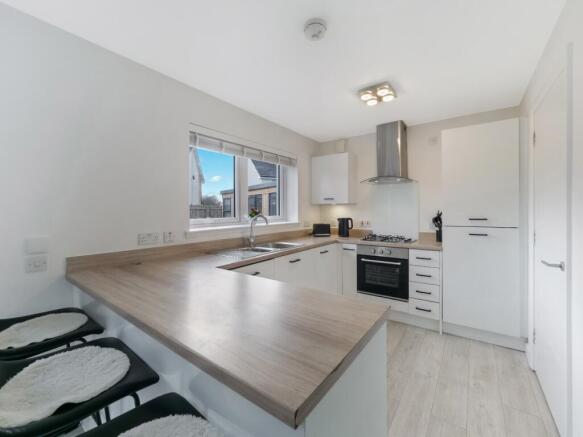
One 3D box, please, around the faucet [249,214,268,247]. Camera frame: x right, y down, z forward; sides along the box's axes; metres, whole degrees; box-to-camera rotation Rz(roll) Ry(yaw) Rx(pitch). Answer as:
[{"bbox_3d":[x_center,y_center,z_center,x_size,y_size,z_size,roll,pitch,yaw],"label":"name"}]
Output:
[{"bbox_3d":[-0.347,0.139,2.522,0.245,0.345,0.060,0,1,36],"label":"faucet"}]

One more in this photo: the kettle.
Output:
[{"bbox_3d":[0.791,0.146,3.487,0.225,0.260,0.160,0,1,20],"label":"kettle"}]

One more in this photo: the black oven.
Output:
[{"bbox_3d":[1.233,0.636,3.032,0.596,0.595,0.560,0,1,36],"label":"black oven"}]

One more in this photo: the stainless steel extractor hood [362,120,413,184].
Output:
[{"bbox_3d":[1.274,-0.843,3.089,0.600,0.744,0.480,0,1,36],"label":"stainless steel extractor hood"}]

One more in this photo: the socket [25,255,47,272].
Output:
[{"bbox_3d":[-1.446,0.259,1.336,0.012,0.088,0.088,0,1,36],"label":"socket"}]

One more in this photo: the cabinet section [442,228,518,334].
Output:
[{"bbox_3d":[2.007,0.579,2.543,0.594,1.003,0.585,0,1,37],"label":"cabinet section"}]

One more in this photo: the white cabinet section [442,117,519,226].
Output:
[{"bbox_3d":[1.994,-0.416,2.530,0.594,0.983,0.585,0,1,37],"label":"white cabinet section"}]

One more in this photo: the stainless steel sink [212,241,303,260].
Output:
[{"bbox_3d":[-0.265,0.389,2.461,0.480,0.165,0.990,0,1,36],"label":"stainless steel sink"}]

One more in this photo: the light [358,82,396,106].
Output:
[{"bbox_3d":[0.818,-1.161,2.239,0.260,0.075,0.260,0,1,36],"label":"light"}]

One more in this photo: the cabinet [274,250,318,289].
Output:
[{"bbox_3d":[-0.188,0.752,2.555,0.567,0.789,0.620,0,1,36],"label":"cabinet"}]

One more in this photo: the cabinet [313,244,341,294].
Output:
[{"bbox_3d":[0.181,0.741,3.060,0.567,0.789,0.610,0,1,36],"label":"cabinet"}]

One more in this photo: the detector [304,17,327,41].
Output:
[{"bbox_3d":[0.153,-1.157,1.455,0.133,0.047,0.133,-1,1,0],"label":"detector"}]

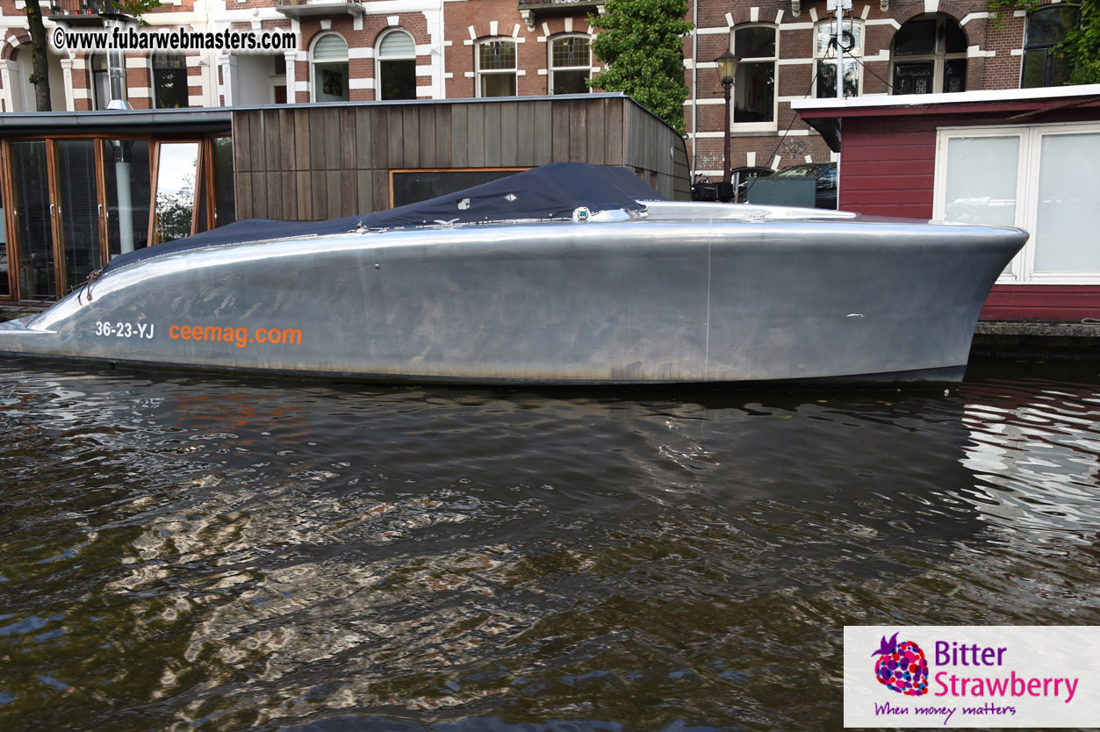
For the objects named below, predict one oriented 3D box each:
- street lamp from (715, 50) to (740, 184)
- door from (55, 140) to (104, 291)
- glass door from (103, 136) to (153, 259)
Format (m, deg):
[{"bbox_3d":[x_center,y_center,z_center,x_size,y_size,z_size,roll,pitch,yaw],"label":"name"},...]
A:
[{"bbox_3d":[4.052,-5.213,24.591,0.600,3.987,0.600,2,9,15],"label":"street lamp"},{"bbox_3d":[-6.141,-1.898,14.020,0.732,2.130,0.060,2,9,15],"label":"door"},{"bbox_3d":[-5.436,-1.873,13.826,0.732,2.130,0.060,2,9,15],"label":"glass door"}]

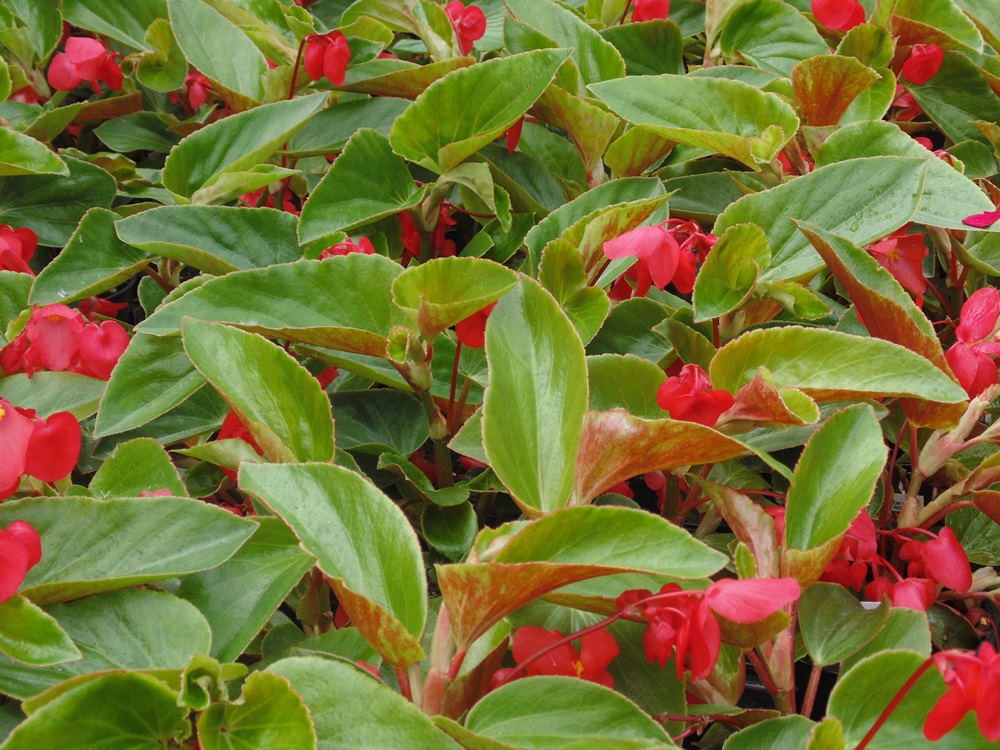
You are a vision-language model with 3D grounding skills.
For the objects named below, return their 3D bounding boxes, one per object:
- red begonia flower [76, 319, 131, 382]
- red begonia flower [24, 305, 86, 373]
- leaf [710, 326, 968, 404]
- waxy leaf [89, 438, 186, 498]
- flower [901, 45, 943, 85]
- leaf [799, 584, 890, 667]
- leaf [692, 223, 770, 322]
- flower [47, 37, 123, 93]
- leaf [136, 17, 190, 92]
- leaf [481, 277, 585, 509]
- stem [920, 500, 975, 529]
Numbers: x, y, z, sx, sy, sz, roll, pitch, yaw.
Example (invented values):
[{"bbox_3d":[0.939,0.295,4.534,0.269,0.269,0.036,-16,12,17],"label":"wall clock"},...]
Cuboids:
[{"bbox_3d":[-0.186,-0.011,0.880,0.023,0.025,0.015,-8,23,-19],"label":"red begonia flower"},{"bbox_3d":[-0.208,-0.017,0.880,0.028,0.027,0.020,-2,22,-5],"label":"red begonia flower"},{"bbox_3d":[0.155,-0.003,0.855,0.116,0.020,0.042,6,41,2],"label":"leaf"},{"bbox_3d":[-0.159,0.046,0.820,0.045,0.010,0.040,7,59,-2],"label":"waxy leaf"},{"bbox_3d":[0.256,-0.189,1.140,0.025,0.021,0.016,4,22,11],"label":"flower"},{"bbox_3d":[0.166,0.120,0.900,0.041,0.043,0.016,28,7,18],"label":"leaf"},{"bbox_3d":[0.118,-0.052,0.960,0.042,0.048,0.026,7,36,9],"label":"leaf"},{"bbox_3d":[-0.288,-0.215,1.300,0.046,0.034,0.032,10,37,13],"label":"flower"},{"bbox_3d":[-0.210,-0.200,1.170,0.034,0.045,0.022,0,35,0],"label":"leaf"},{"bbox_3d":[0.016,0.010,0.845,0.047,0.110,0.035,-3,23,1],"label":"leaf"},{"bbox_3d":[0.193,0.060,0.810,0.027,0.004,0.004,-26,0,15],"label":"stem"}]

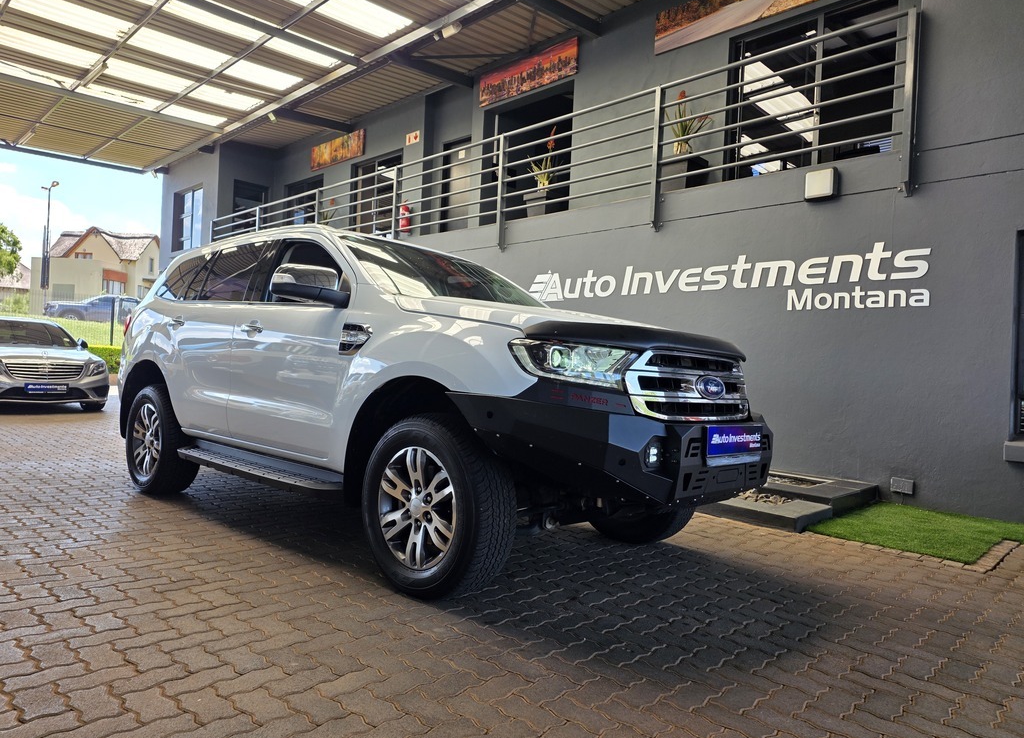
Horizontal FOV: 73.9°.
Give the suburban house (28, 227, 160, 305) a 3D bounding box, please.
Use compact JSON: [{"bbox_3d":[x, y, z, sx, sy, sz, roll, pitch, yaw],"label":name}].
[{"bbox_3d":[-38.300,-9.500,63.000,11.500,7.400,8.500,2,0,-16],"label":"suburban house"}]

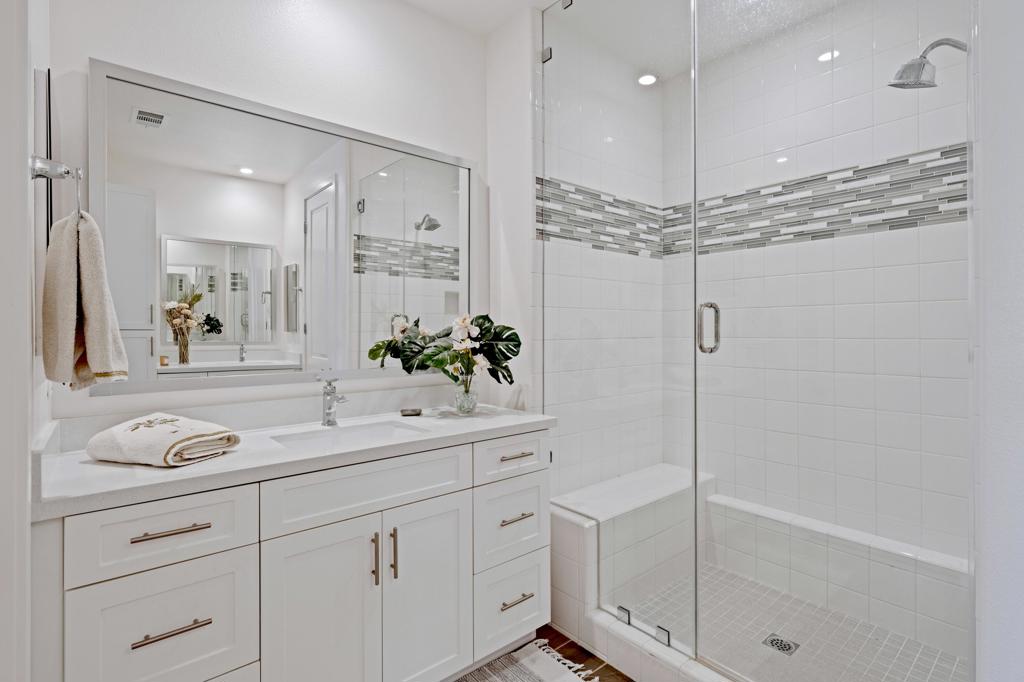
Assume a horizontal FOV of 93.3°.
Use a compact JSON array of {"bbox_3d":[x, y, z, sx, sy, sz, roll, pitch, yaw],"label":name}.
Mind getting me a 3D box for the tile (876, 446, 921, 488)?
[{"bbox_3d":[1.623,0.531,2.031,0.009,0.156,0.150,-1,1,-40],"label":"tile"}]

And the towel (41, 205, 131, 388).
[{"bbox_3d":[-1.025,-0.097,1.172,0.147,0.416,0.200,-1,1,-40],"label":"towel"}]

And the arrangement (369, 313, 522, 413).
[{"bbox_3d":[-0.219,0.099,2.052,0.472,0.441,0.333,-1,1,-40],"label":"arrangement"}]

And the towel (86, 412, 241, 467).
[{"bbox_3d":[-1.016,0.281,1.421,0.280,0.105,0.260,0,1,20],"label":"towel"}]

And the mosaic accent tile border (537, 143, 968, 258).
[{"bbox_3d":[0.959,-0.617,1.987,1.032,0.296,1.435,-1,1,-40],"label":"mosaic accent tile border"}]

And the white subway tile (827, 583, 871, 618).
[{"bbox_3d":[1.442,1.119,2.072,0.009,0.112,0.150,-1,1,-40],"label":"white subway tile"}]

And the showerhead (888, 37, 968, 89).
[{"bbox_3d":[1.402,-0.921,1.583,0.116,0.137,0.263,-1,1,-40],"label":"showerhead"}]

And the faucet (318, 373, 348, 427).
[{"bbox_3d":[-0.676,0.224,1.827,0.060,0.203,0.155,-1,1,-40],"label":"faucet"}]

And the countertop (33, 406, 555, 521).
[{"bbox_3d":[-0.596,0.349,1.733,1.555,0.047,0.560,-1,1,-40],"label":"countertop"}]

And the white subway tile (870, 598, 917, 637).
[{"bbox_3d":[1.540,1.120,1.955,0.009,0.110,0.150,-1,1,-40],"label":"white subway tile"}]

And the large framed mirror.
[{"bbox_3d":[-0.739,-0.359,1.955,1.456,1.043,0.033,-1,1,-40],"label":"large framed mirror"}]

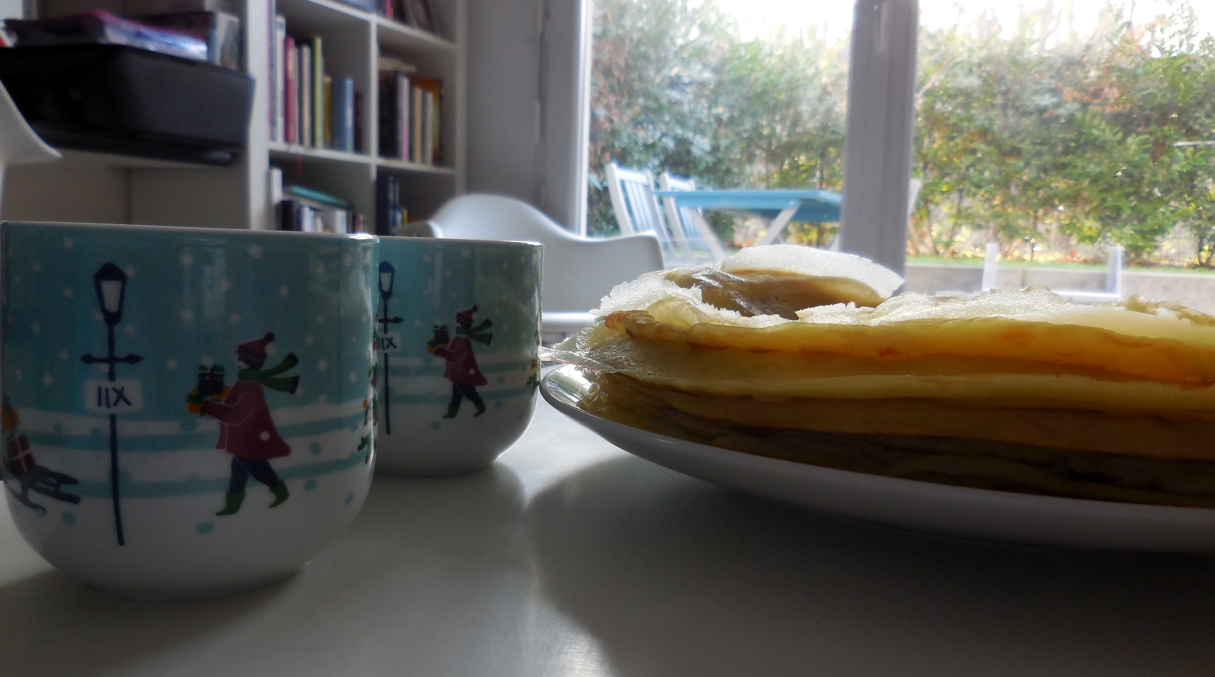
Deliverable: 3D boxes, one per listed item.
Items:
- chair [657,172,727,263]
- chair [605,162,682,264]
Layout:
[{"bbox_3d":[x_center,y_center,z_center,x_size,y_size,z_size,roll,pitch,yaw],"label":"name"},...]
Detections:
[{"bbox_3d":[0.612,-0.445,4.884,0.540,0.890,0.450,5,6,29],"label":"chair"},{"bbox_3d":[0.325,-0.403,4.364,0.540,0.890,0.450,5,6,29],"label":"chair"}]

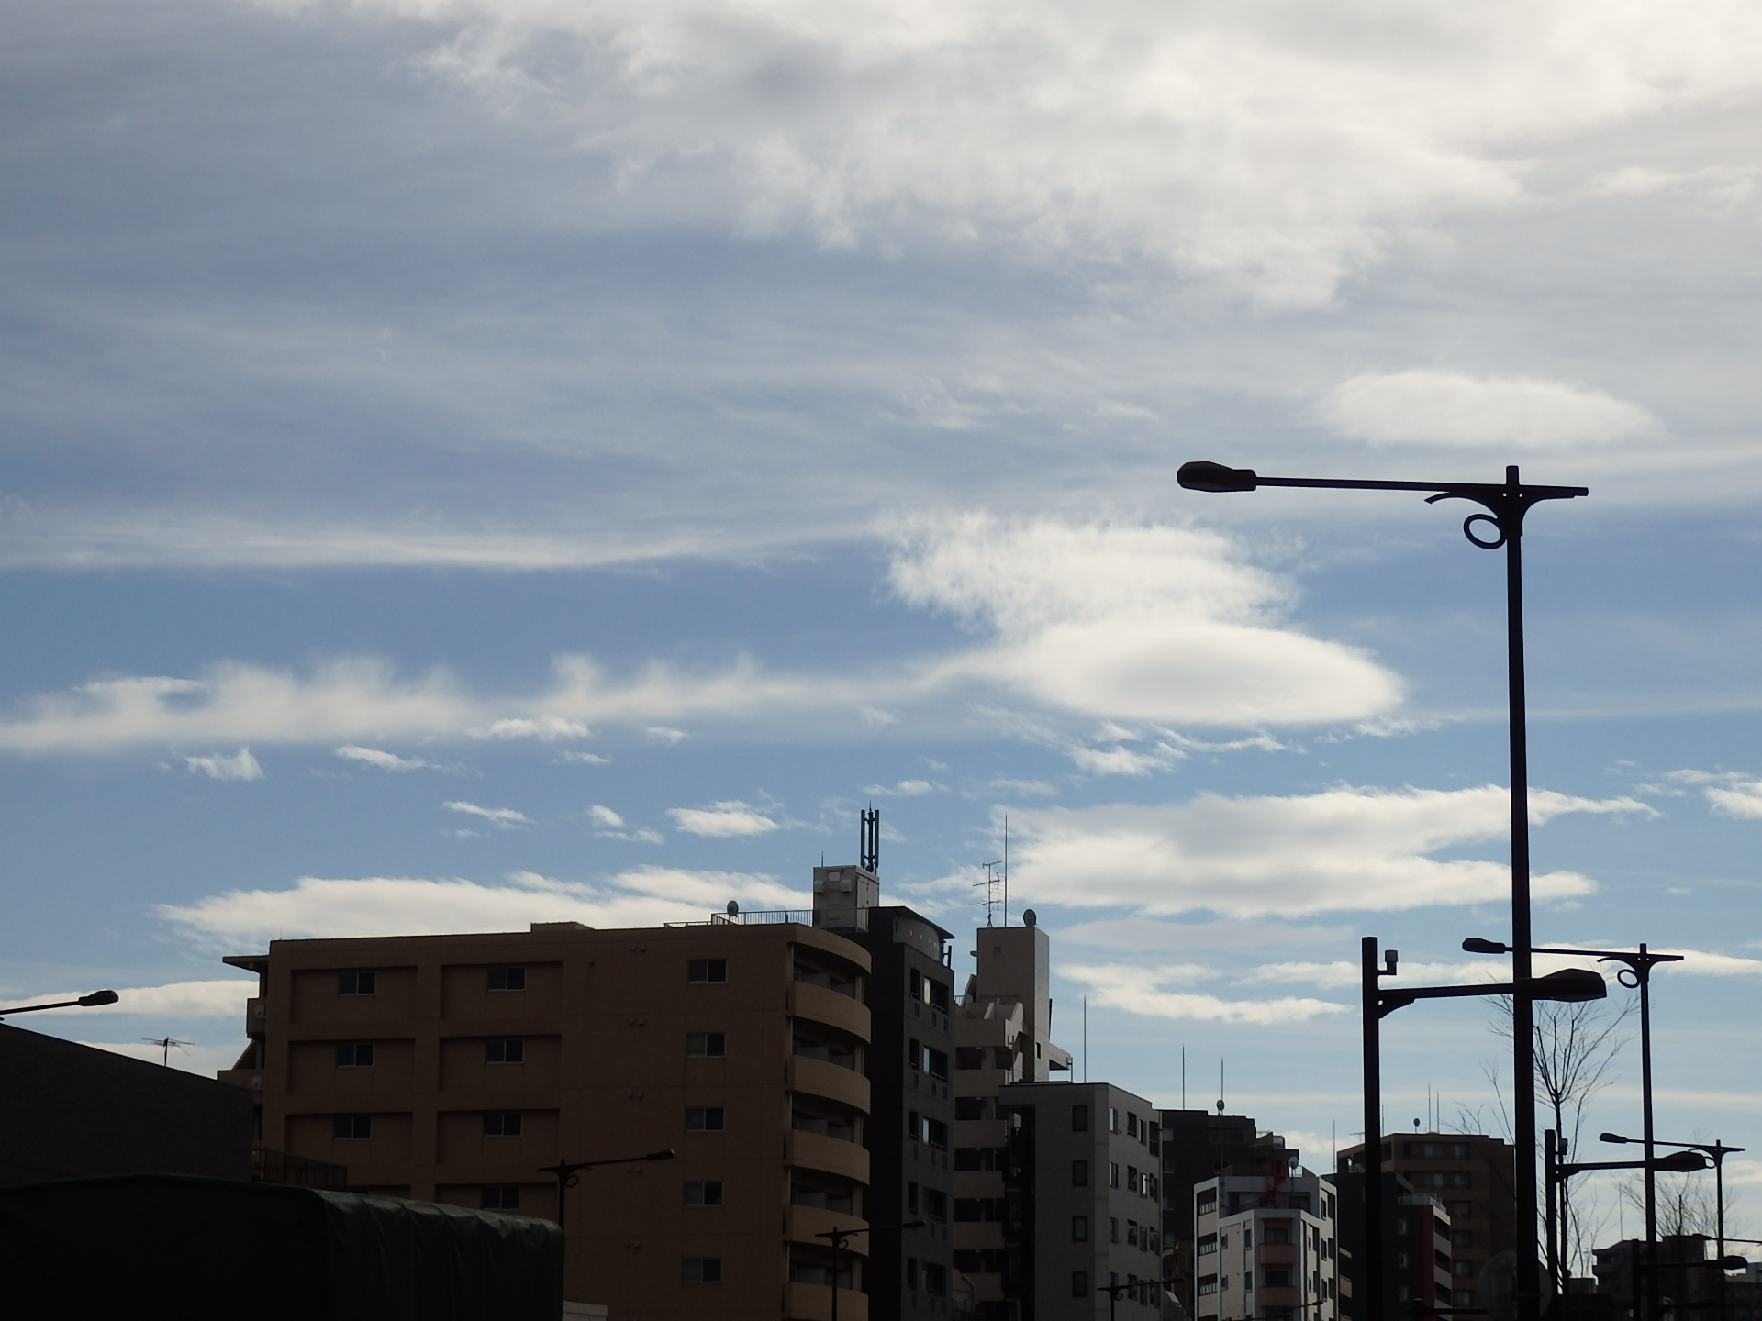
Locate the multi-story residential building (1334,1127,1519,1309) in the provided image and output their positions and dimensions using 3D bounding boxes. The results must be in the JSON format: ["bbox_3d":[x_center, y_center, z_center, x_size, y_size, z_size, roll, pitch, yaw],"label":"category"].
[{"bbox_3d":[54.020,64.510,368.950,11.600,32.800,20.900,2,-12,-8],"label":"multi-story residential building"}]

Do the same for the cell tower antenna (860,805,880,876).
[{"bbox_3d":[-0.460,7.410,153.860,0.820,2.890,0.780,-2,-12,14],"label":"cell tower antenna"}]

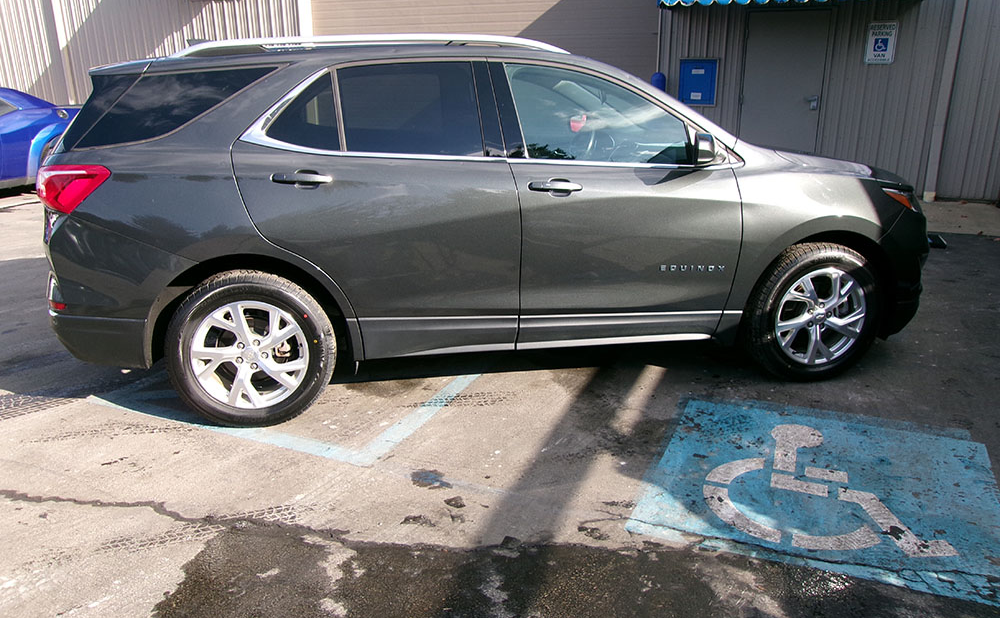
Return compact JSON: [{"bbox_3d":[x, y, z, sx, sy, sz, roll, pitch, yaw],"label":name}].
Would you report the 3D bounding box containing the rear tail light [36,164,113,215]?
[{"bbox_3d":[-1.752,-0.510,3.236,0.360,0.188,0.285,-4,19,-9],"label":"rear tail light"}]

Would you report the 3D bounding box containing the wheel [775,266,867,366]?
[{"bbox_3d":[1.575,0.013,3.931,0.505,0.505,0.200,-5,19,-13],"label":"wheel"}]

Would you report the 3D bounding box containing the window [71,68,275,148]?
[{"bbox_3d":[-1.339,-0.826,3.203,0.785,0.304,0.160,-4,19,-9],"label":"window"}]

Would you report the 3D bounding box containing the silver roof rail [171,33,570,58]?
[{"bbox_3d":[-0.518,-1.145,3.391,1.700,0.091,0.070,-4,19,-9],"label":"silver roof rail"}]

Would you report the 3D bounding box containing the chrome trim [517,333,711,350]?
[{"bbox_3d":[0.547,0.150,3.721,0.970,0.038,0.040,-4,19,-9],"label":"chrome trim"}]

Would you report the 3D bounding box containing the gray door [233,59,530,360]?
[{"bbox_3d":[-0.507,-0.412,3.432,1.183,1.294,0.260,-4,19,-9],"label":"gray door"}]

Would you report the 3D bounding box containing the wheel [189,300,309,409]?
[{"bbox_3d":[-1.114,0.181,3.527,0.505,0.505,0.200,-4,19,-9],"label":"wheel"}]

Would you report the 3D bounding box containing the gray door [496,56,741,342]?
[{"bbox_3d":[0.544,-0.470,3.592,1.113,1.289,0.260,-4,19,-9],"label":"gray door"}]

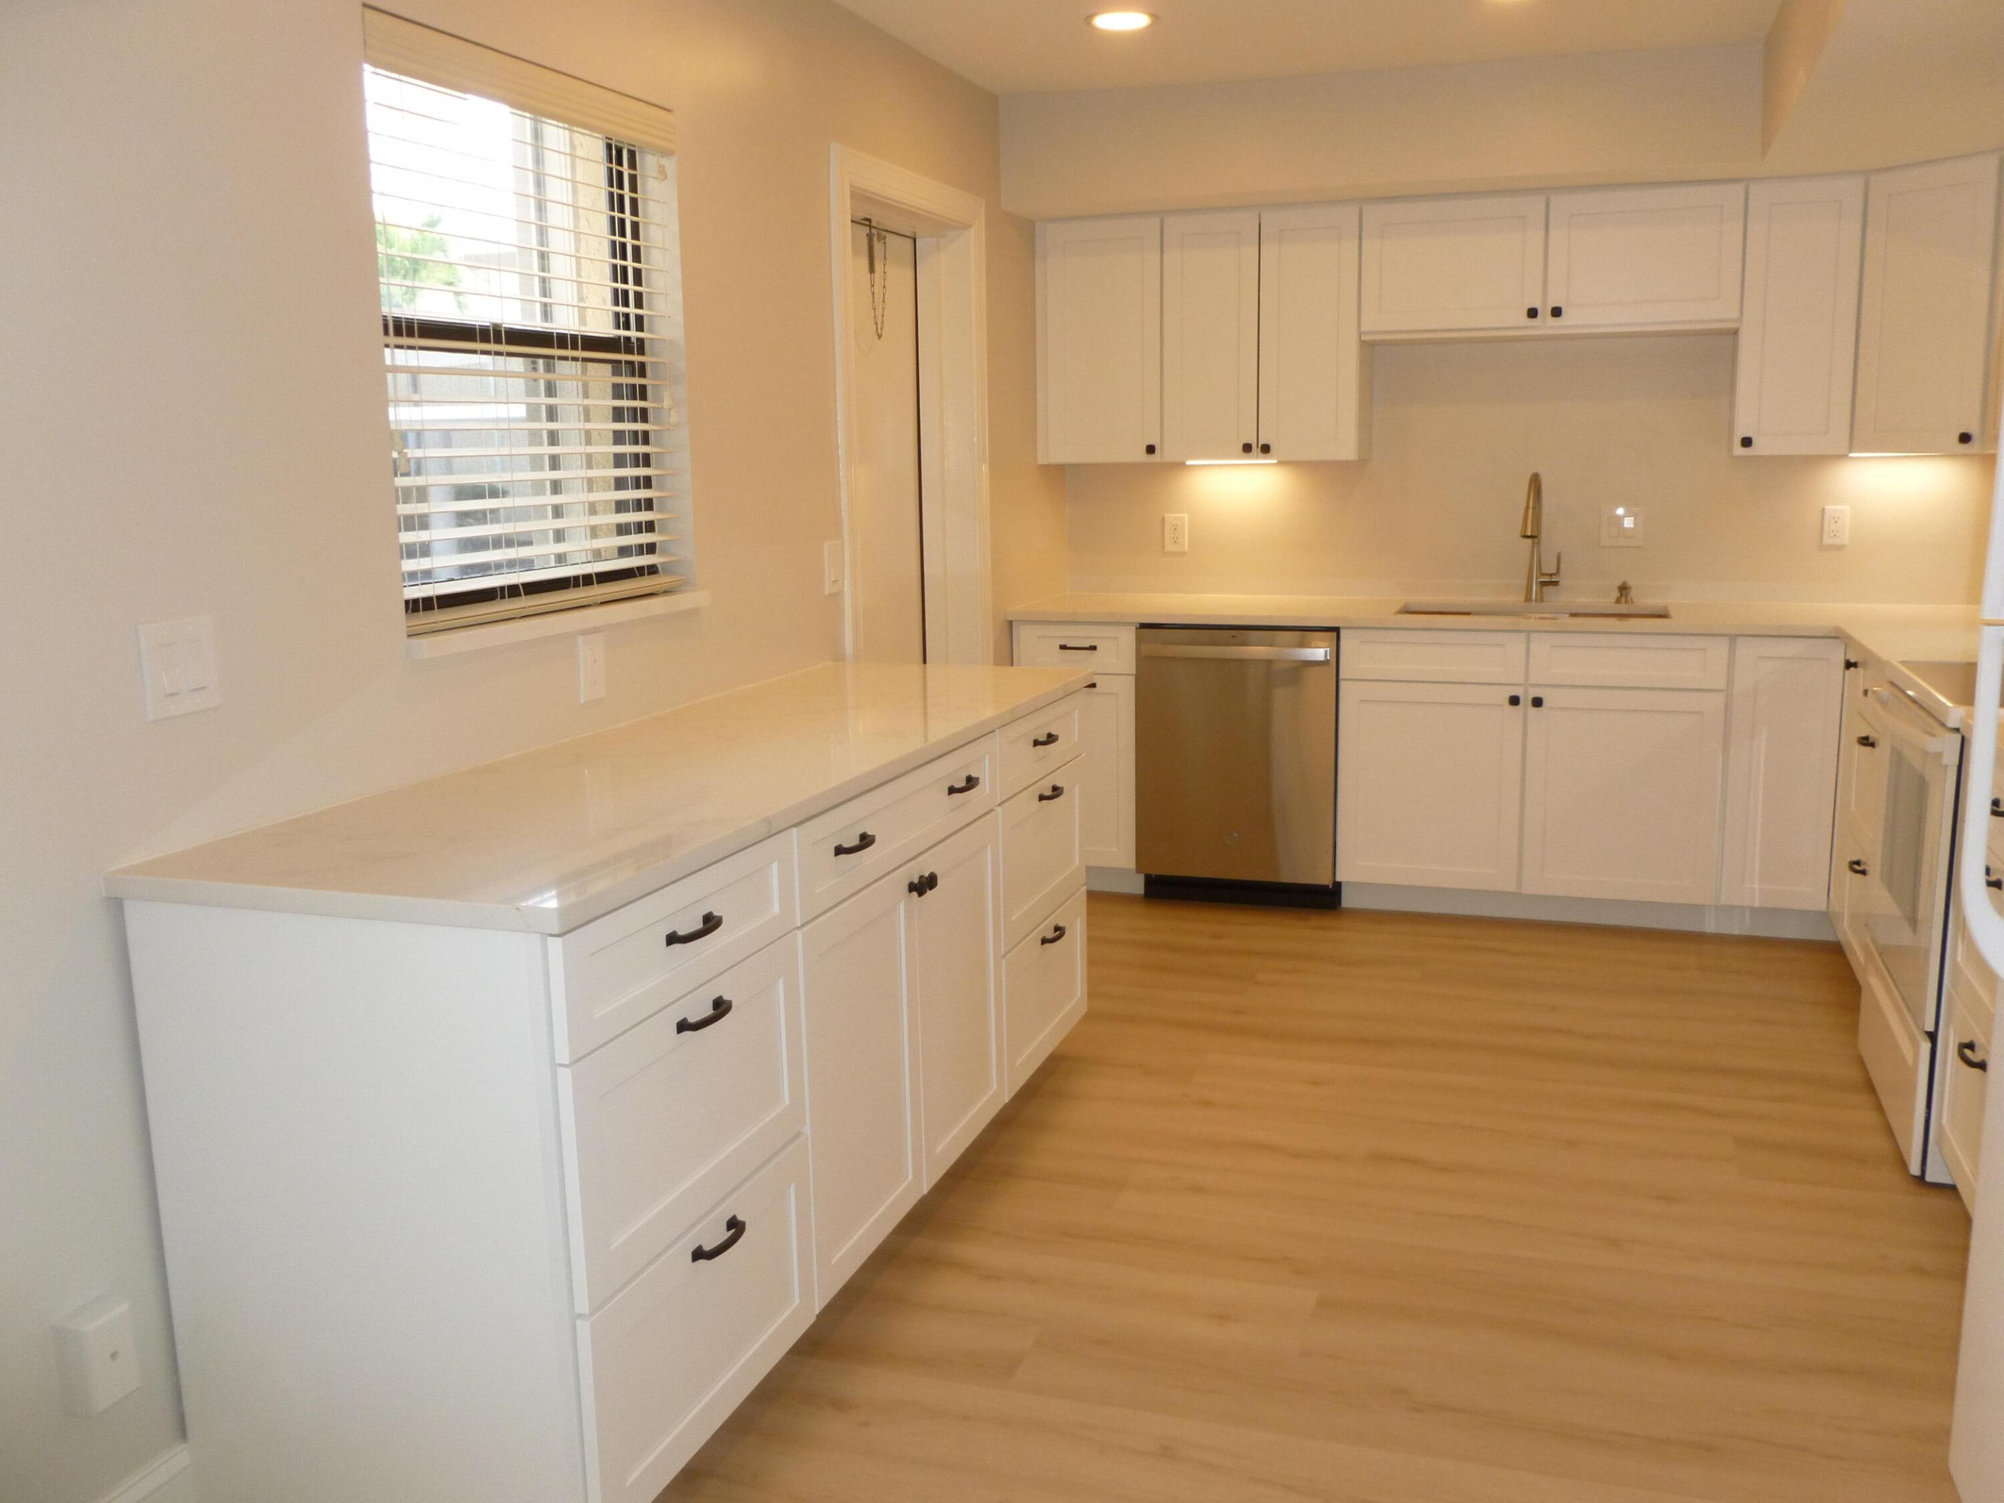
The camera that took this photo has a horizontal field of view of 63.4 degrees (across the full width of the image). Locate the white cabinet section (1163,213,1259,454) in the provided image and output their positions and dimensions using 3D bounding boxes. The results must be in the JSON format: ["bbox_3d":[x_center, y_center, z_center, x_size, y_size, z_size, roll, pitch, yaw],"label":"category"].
[{"bbox_3d":[0.702,-1.296,5.173,0.299,0.732,0.325,3,11,20],"label":"white cabinet section"}]

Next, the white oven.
[{"bbox_3d":[2.147,0.316,3.276,0.660,0.930,0.760,3,11,20],"label":"white oven"}]

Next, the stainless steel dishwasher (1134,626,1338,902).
[{"bbox_3d":[0.795,0.015,5.195,0.605,0.870,0.620,2,11,17],"label":"stainless steel dishwasher"}]

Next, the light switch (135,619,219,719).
[{"bbox_3d":[-1.057,-0.108,2.087,0.010,0.119,0.114,3,11,20],"label":"light switch"}]

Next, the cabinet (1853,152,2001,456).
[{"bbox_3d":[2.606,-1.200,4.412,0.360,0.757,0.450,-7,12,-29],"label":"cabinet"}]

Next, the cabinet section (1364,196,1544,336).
[{"bbox_3d":[1.374,-1.449,4.899,0.517,0.358,0.325,3,11,20],"label":"cabinet section"}]

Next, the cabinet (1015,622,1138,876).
[{"bbox_3d":[0.336,-0.063,5.394,0.390,0.786,0.610,2,10,19],"label":"cabinet"}]

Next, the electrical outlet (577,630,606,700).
[{"bbox_3d":[-0.737,-0.151,2.918,0.010,0.119,0.077,2,10,19],"label":"electrical outlet"}]

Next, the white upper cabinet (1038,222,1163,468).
[{"bbox_3d":[0.356,-1.320,5.279,0.405,0.757,0.325,2,11,17],"label":"white upper cabinet"}]

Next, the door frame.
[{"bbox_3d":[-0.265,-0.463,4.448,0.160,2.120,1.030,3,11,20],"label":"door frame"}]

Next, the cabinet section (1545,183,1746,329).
[{"bbox_3d":[1.866,-1.426,4.724,0.509,0.358,0.325,3,11,20],"label":"cabinet section"}]

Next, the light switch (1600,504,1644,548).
[{"bbox_3d":[1.923,-0.695,5.021,0.126,0.124,0.010,2,10,19],"label":"light switch"}]

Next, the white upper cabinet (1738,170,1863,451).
[{"bbox_3d":[2.277,-1.234,4.675,0.300,0.750,0.320,2,10,19],"label":"white upper cabinet"}]

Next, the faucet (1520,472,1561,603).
[{"bbox_3d":[1.644,-0.646,4.948,0.120,0.405,0.250,4,12,25],"label":"faucet"}]

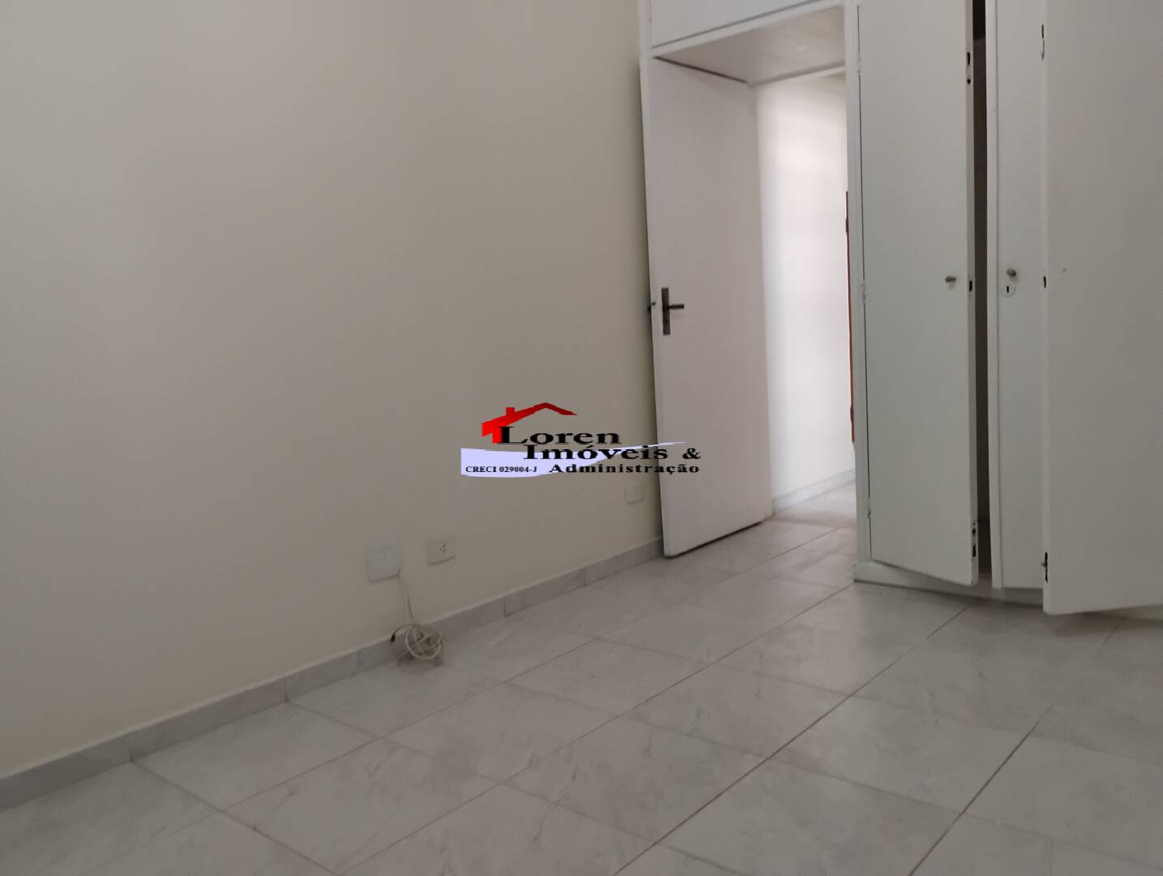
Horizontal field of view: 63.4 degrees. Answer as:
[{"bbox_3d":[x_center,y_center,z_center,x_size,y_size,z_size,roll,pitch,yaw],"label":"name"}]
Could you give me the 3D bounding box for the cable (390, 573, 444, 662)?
[{"bbox_3d":[-0.519,0.570,3.005,0.138,0.272,0.134,3,9,40],"label":"cable"}]

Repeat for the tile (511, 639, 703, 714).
[{"bbox_3d":[0.085,0.713,2.845,0.450,0.010,0.450,2,9,41],"label":"tile"}]

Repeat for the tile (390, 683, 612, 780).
[{"bbox_3d":[-0.203,0.761,2.463,0.445,0.012,0.445,3,9,40],"label":"tile"}]

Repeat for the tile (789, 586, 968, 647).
[{"bbox_3d":[0.996,0.605,3.186,0.445,0.012,0.445,3,9,40],"label":"tile"}]

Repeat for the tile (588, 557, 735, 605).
[{"bbox_3d":[0.333,0.577,3.811,0.455,0.010,0.450,2,9,41],"label":"tile"}]

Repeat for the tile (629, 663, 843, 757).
[{"bbox_3d":[0.423,0.727,2.549,0.450,0.010,0.450,2,9,41],"label":"tile"}]

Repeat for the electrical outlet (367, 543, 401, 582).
[{"bbox_3d":[-0.641,0.395,3.038,0.012,0.120,0.120,2,9,41],"label":"electrical outlet"}]

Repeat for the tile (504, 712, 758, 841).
[{"bbox_3d":[0.132,0.776,2.179,0.445,0.012,0.445,3,9,40],"label":"tile"}]

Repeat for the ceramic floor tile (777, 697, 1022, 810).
[{"bbox_3d":[0.762,0.740,2.253,0.450,0.010,0.450,2,9,41],"label":"ceramic floor tile"}]

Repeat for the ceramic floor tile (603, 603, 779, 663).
[{"bbox_3d":[0.374,0.647,3.135,0.445,0.012,0.445,3,9,40],"label":"ceramic floor tile"}]

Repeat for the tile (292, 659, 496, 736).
[{"bbox_3d":[-0.538,0.745,2.749,0.445,0.012,0.445,3,9,40],"label":"tile"}]

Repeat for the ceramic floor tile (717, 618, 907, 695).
[{"bbox_3d":[0.718,0.665,2.883,0.450,0.010,0.450,2,9,41],"label":"ceramic floor tile"}]

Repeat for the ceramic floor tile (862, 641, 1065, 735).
[{"bbox_3d":[1.057,0.679,2.587,0.450,0.010,0.450,2,9,41],"label":"ceramic floor tile"}]

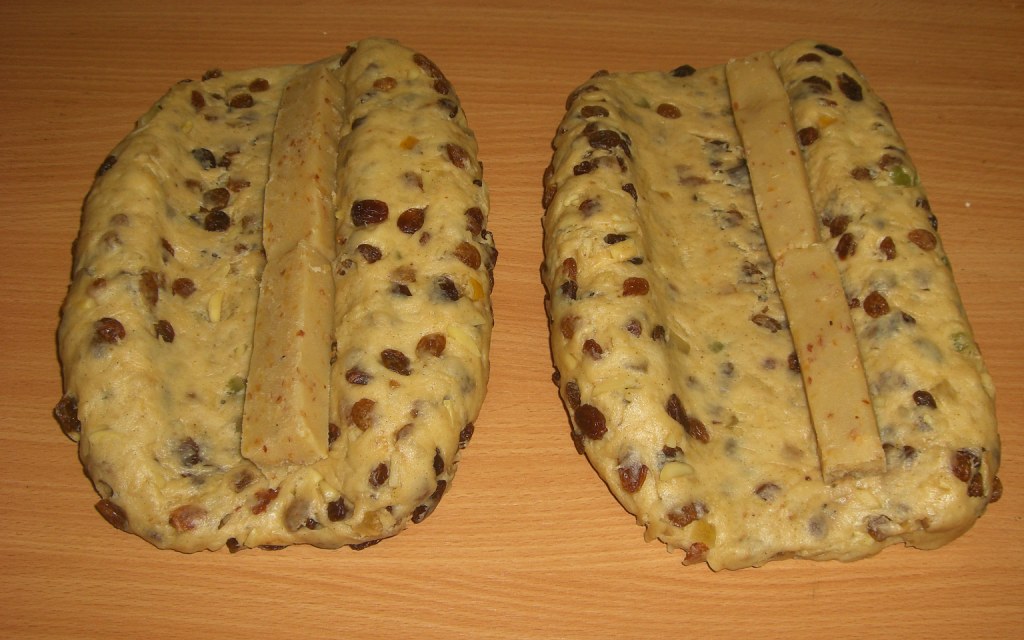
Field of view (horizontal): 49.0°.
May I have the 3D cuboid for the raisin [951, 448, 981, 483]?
[{"bbox_3d":[0.186,0.061,0.467,0.011,0.008,0.013,0,68,-28],"label":"raisin"}]

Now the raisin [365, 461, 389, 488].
[{"bbox_3d":[-0.055,0.064,0.464,0.008,0.006,0.011,22,70,9],"label":"raisin"}]

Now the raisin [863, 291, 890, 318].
[{"bbox_3d":[0.146,-0.006,0.450,0.010,0.007,0.012,1,52,1],"label":"raisin"}]

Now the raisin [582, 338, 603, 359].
[{"bbox_3d":[0.039,0.014,0.538,0.007,0.005,0.012,-33,50,-8],"label":"raisin"}]

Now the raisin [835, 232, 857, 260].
[{"bbox_3d":[0.140,-0.031,0.472,0.009,0.007,0.013,17,54,13],"label":"raisin"}]

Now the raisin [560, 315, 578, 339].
[{"bbox_3d":[0.028,0.003,0.542,0.009,0.007,0.013,5,55,3],"label":"raisin"}]

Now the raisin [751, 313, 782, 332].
[{"bbox_3d":[0.105,0.001,0.462,0.013,0.006,0.007,23,56,17],"label":"raisin"}]

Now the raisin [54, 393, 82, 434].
[{"bbox_3d":[-0.192,0.041,0.485,0.011,0.011,0.018,-6,53,-5],"label":"raisin"}]

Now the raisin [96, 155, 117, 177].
[{"bbox_3d":[-0.187,-0.071,0.517,0.007,0.007,0.013,18,54,14],"label":"raisin"}]

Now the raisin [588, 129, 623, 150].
[{"bbox_3d":[0.048,-0.091,0.573,0.016,0.007,0.011,0,48,0],"label":"raisin"}]

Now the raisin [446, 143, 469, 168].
[{"bbox_3d":[-0.027,-0.082,0.568,0.009,0.007,0.015,-26,72,-39],"label":"raisin"}]

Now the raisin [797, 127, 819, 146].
[{"bbox_3d":[0.160,-0.099,0.608,0.014,0.009,0.009,-33,61,-21],"label":"raisin"}]

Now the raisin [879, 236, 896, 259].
[{"bbox_3d":[0.187,-0.036,0.561,0.008,0.008,0.014,0,55,0],"label":"raisin"}]

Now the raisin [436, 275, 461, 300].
[{"bbox_3d":[-0.029,-0.014,0.508,0.009,0.008,0.013,-36,61,-24],"label":"raisin"}]

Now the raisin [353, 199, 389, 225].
[{"bbox_3d":[-0.068,-0.051,0.540,0.018,0.009,0.012,-1,54,10],"label":"raisin"}]

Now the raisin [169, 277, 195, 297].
[{"bbox_3d":[-0.153,-0.015,0.521,0.011,0.008,0.009,0,53,0],"label":"raisin"}]

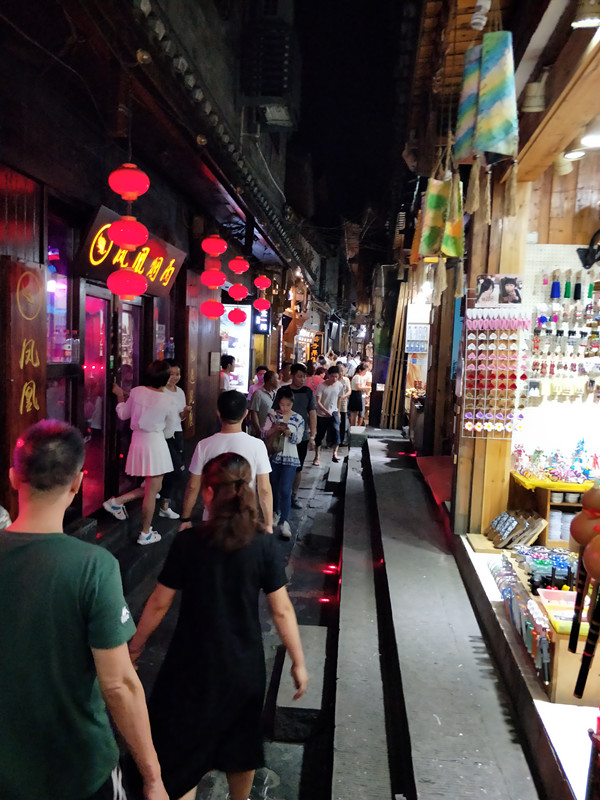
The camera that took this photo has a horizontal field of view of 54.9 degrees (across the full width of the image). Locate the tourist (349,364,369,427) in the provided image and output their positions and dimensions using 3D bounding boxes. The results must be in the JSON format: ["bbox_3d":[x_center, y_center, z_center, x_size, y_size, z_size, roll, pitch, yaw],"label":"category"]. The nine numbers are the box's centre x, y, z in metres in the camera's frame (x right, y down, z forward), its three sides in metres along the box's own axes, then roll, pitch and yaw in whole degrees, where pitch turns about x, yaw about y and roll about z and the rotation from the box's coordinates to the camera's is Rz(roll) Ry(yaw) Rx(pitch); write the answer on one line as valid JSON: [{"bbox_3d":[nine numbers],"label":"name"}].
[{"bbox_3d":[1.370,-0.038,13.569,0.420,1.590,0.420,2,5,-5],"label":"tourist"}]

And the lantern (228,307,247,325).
[{"bbox_3d":[-1.023,-1.378,9.532,0.325,0.272,0.325,2,5,0],"label":"lantern"}]

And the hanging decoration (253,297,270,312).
[{"bbox_3d":[-0.740,-1.855,11.245,0.325,0.272,0.325,2,5,0],"label":"hanging decoration"}]

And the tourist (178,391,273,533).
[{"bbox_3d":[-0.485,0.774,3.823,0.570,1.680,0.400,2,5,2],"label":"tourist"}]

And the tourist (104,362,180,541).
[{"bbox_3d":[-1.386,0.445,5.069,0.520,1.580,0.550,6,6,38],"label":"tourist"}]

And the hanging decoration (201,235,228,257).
[{"bbox_3d":[-1.082,-1.955,7.335,0.325,0.272,0.325,2,5,0],"label":"hanging decoration"}]

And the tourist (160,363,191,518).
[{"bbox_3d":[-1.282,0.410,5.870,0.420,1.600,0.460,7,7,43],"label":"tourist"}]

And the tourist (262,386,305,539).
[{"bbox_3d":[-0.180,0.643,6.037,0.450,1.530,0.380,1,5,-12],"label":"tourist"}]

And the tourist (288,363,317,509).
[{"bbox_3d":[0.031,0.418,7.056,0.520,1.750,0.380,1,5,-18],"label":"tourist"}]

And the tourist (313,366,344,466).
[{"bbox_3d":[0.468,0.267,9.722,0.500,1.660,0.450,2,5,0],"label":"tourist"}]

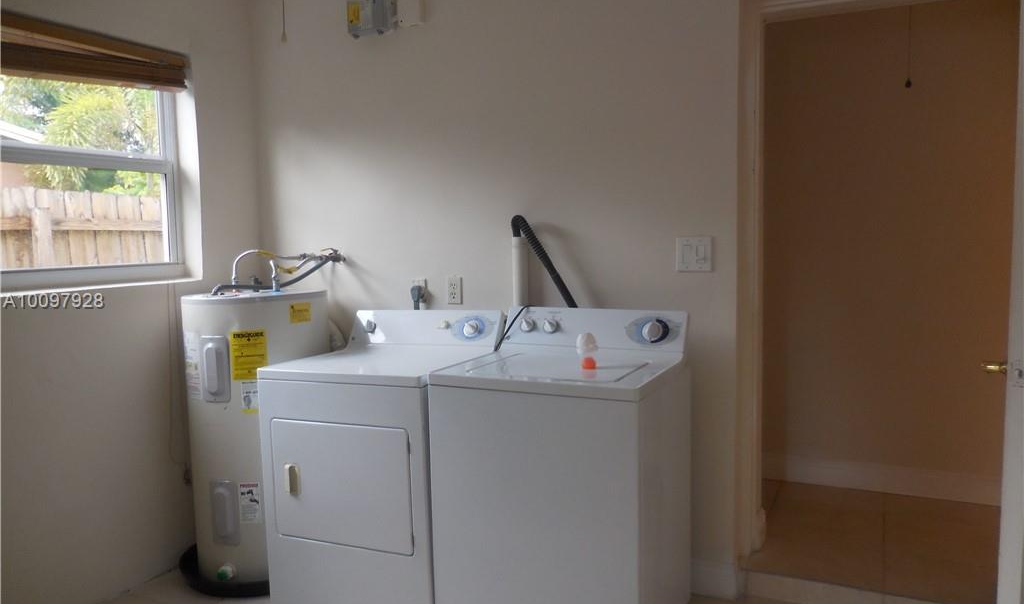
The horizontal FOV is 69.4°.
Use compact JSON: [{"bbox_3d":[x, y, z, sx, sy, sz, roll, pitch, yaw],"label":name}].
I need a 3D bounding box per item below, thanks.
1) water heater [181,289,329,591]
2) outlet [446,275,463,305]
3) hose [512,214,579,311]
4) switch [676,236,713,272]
[{"bbox_3d":[-1.057,0.527,3.154,0.585,1.130,0.590,0,5,19],"label":"water heater"},{"bbox_3d":[-0.243,-0.046,3.139,0.071,0.116,0.014,1,5,26],"label":"outlet"},{"bbox_3d":[0.123,-0.152,2.888,0.268,0.383,0.080,1,5,26],"label":"hose"},{"bbox_3d":[0.665,-0.173,2.691,0.120,0.121,0.014,1,5,26],"label":"switch"}]

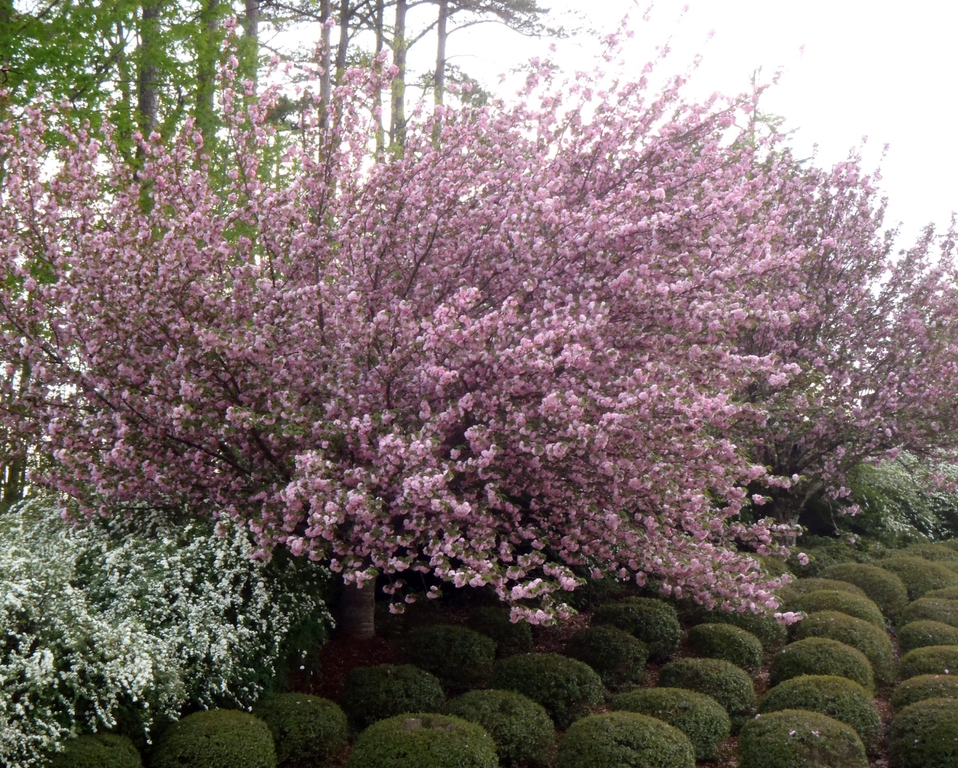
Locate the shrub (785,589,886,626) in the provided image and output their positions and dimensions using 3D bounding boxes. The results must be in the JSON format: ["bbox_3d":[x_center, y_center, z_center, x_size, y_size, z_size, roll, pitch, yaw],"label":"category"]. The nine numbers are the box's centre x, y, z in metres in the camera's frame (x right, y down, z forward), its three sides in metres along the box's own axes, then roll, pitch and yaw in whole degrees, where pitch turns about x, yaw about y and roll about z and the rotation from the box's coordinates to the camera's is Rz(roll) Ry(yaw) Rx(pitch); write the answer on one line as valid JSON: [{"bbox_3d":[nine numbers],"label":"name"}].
[{"bbox_3d":[3.211,2.151,20.888,0.924,0.570,0.924,0,-2,0],"label":"shrub"}]

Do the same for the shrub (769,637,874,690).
[{"bbox_3d":[2.765,2.282,18.630,0.840,0.470,0.840,0,1,0],"label":"shrub"}]

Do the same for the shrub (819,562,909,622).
[{"bbox_3d":[3.778,2.046,22.687,0.915,0.580,0.915,0,-2,0],"label":"shrub"}]

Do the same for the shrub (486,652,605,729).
[{"bbox_3d":[0.548,2.458,18.587,0.943,0.580,0.943,0,-2,0],"label":"shrub"}]

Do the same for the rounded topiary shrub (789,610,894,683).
[{"bbox_3d":[3.135,2.243,19.887,0.914,0.580,0.914,0,-2,0],"label":"rounded topiary shrub"}]

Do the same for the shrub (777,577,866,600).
[{"bbox_3d":[3.261,2.134,21.988,0.887,0.570,0.887,0,-2,0],"label":"shrub"}]

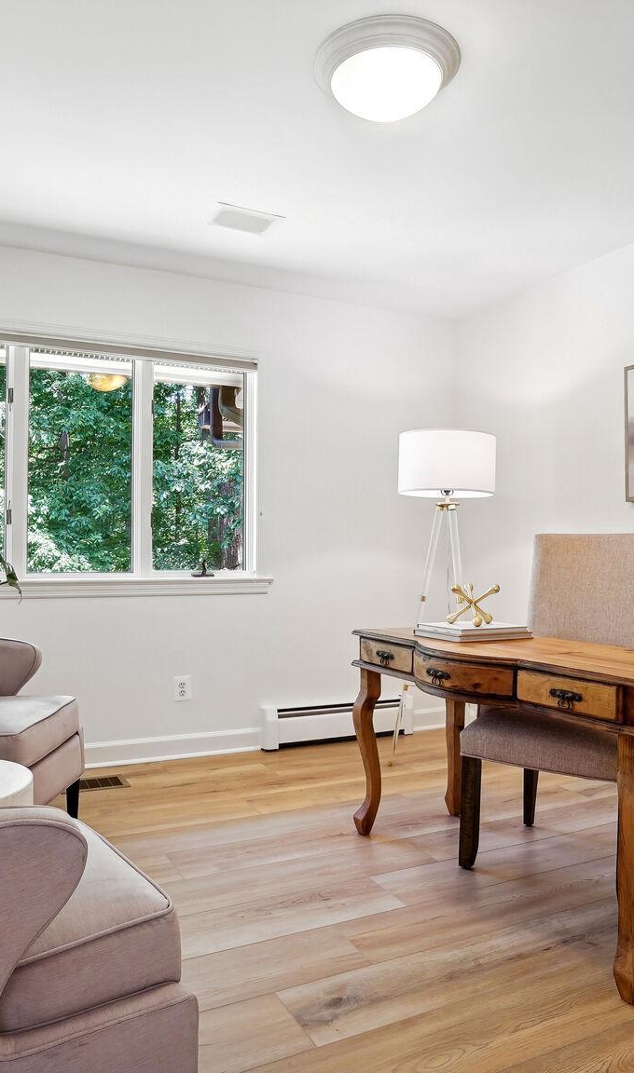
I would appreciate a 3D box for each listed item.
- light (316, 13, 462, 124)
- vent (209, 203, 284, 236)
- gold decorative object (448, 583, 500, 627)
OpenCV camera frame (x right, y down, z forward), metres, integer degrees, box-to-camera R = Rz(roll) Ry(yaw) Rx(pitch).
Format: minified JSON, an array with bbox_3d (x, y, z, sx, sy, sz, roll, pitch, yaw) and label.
[{"bbox_3d":[0.199,-1.276,2.041,0.405,0.145,0.405,0,-1,0],"label":"light"},{"bbox_3d":[-0.295,-1.323,3.012,0.290,0.015,0.195,1,-1,-26],"label":"vent"},{"bbox_3d":[0.565,0.245,2.580,0.180,0.150,0.170,0,-1,12],"label":"gold decorative object"}]

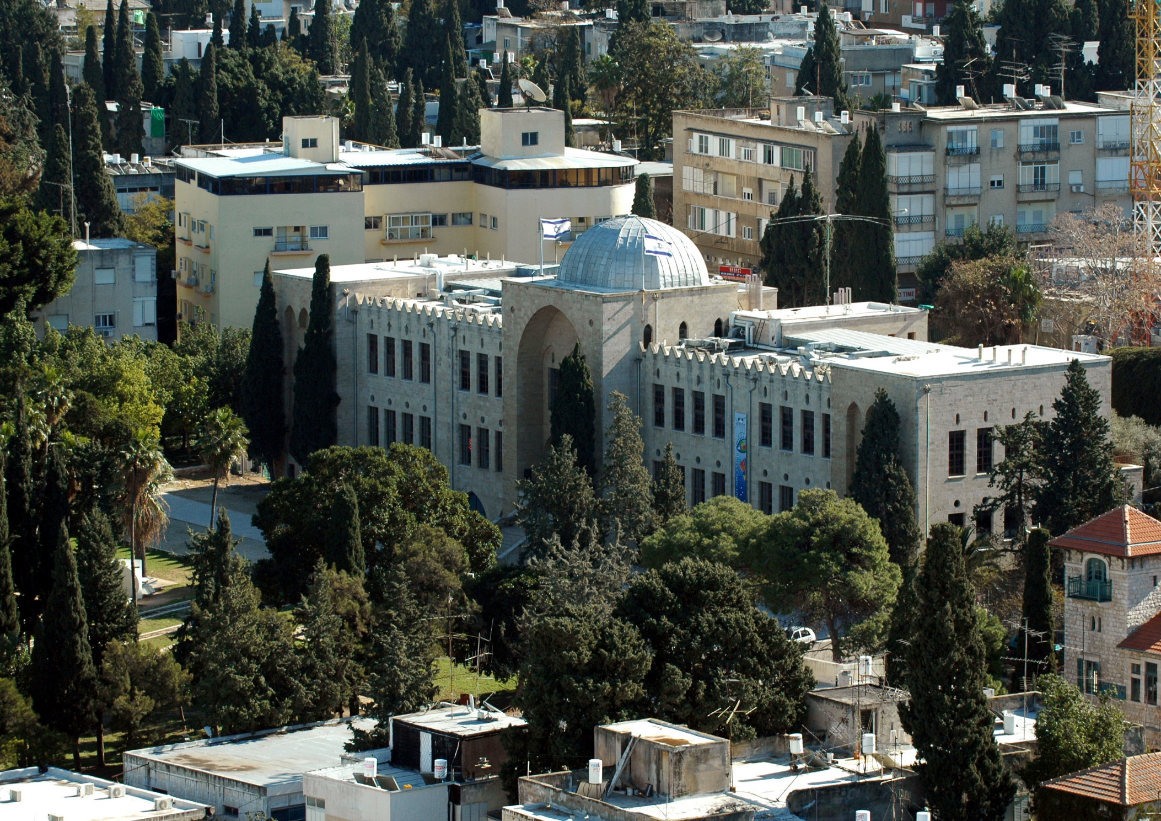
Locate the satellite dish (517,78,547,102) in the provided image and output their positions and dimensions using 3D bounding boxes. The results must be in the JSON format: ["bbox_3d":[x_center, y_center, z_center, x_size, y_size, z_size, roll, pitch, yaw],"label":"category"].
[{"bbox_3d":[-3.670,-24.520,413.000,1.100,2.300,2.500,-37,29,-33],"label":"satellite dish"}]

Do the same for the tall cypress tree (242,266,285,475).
[{"bbox_3d":[-23.162,-3.039,393.089,3.200,15.800,3.200,0,8,0],"label":"tall cypress tree"}]

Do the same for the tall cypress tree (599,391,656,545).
[{"bbox_3d":[3.050,4.180,347.250,3.740,10.900,3.740,0,8,0],"label":"tall cypress tree"}]

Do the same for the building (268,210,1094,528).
[{"bbox_3d":[7.973,-2.939,371.664,24.530,22.880,73.610,-6,10,-36],"label":"building"}]

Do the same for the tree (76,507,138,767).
[{"bbox_3d":[-28.110,13.410,318.120,3.650,15.650,3.650,-1,8,-5],"label":"tree"}]

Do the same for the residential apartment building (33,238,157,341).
[{"bbox_3d":[-36.990,-5.870,396.300,10.200,12.500,8.500,-3,8,-18],"label":"residential apartment building"}]

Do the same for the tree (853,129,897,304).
[{"bbox_3d":[22.750,-14.110,414.630,3.120,15.770,3.120,0,8,3],"label":"tree"}]

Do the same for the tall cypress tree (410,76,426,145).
[{"bbox_3d":[-13.603,-22.564,452.758,1.800,11.000,1.800,0,8,0],"label":"tall cypress tree"}]

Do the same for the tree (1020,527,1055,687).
[{"bbox_3d":[27.570,12.120,323.810,2.150,10.260,2.150,0,8,5],"label":"tree"}]

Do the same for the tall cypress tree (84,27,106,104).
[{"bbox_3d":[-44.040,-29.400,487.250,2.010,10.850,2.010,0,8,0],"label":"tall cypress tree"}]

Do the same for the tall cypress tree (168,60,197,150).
[{"bbox_3d":[-34.021,-23.389,460.930,2.500,13.500,2.500,0,8,0],"label":"tall cypress tree"}]

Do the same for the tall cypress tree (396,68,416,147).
[{"bbox_3d":[-14.661,-22.798,452.827,2.000,12.000,2.000,0,8,0],"label":"tall cypress tree"}]

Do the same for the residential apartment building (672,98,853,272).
[{"bbox_3d":[19.270,-17.710,442.290,12.000,16.830,26.380,-4,9,-28],"label":"residential apartment building"}]

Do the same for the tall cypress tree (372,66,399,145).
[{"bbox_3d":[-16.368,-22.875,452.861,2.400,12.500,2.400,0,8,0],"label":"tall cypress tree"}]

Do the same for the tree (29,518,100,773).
[{"bbox_3d":[-28.150,12.850,293.110,3.580,13.940,3.580,0,8,0],"label":"tree"}]

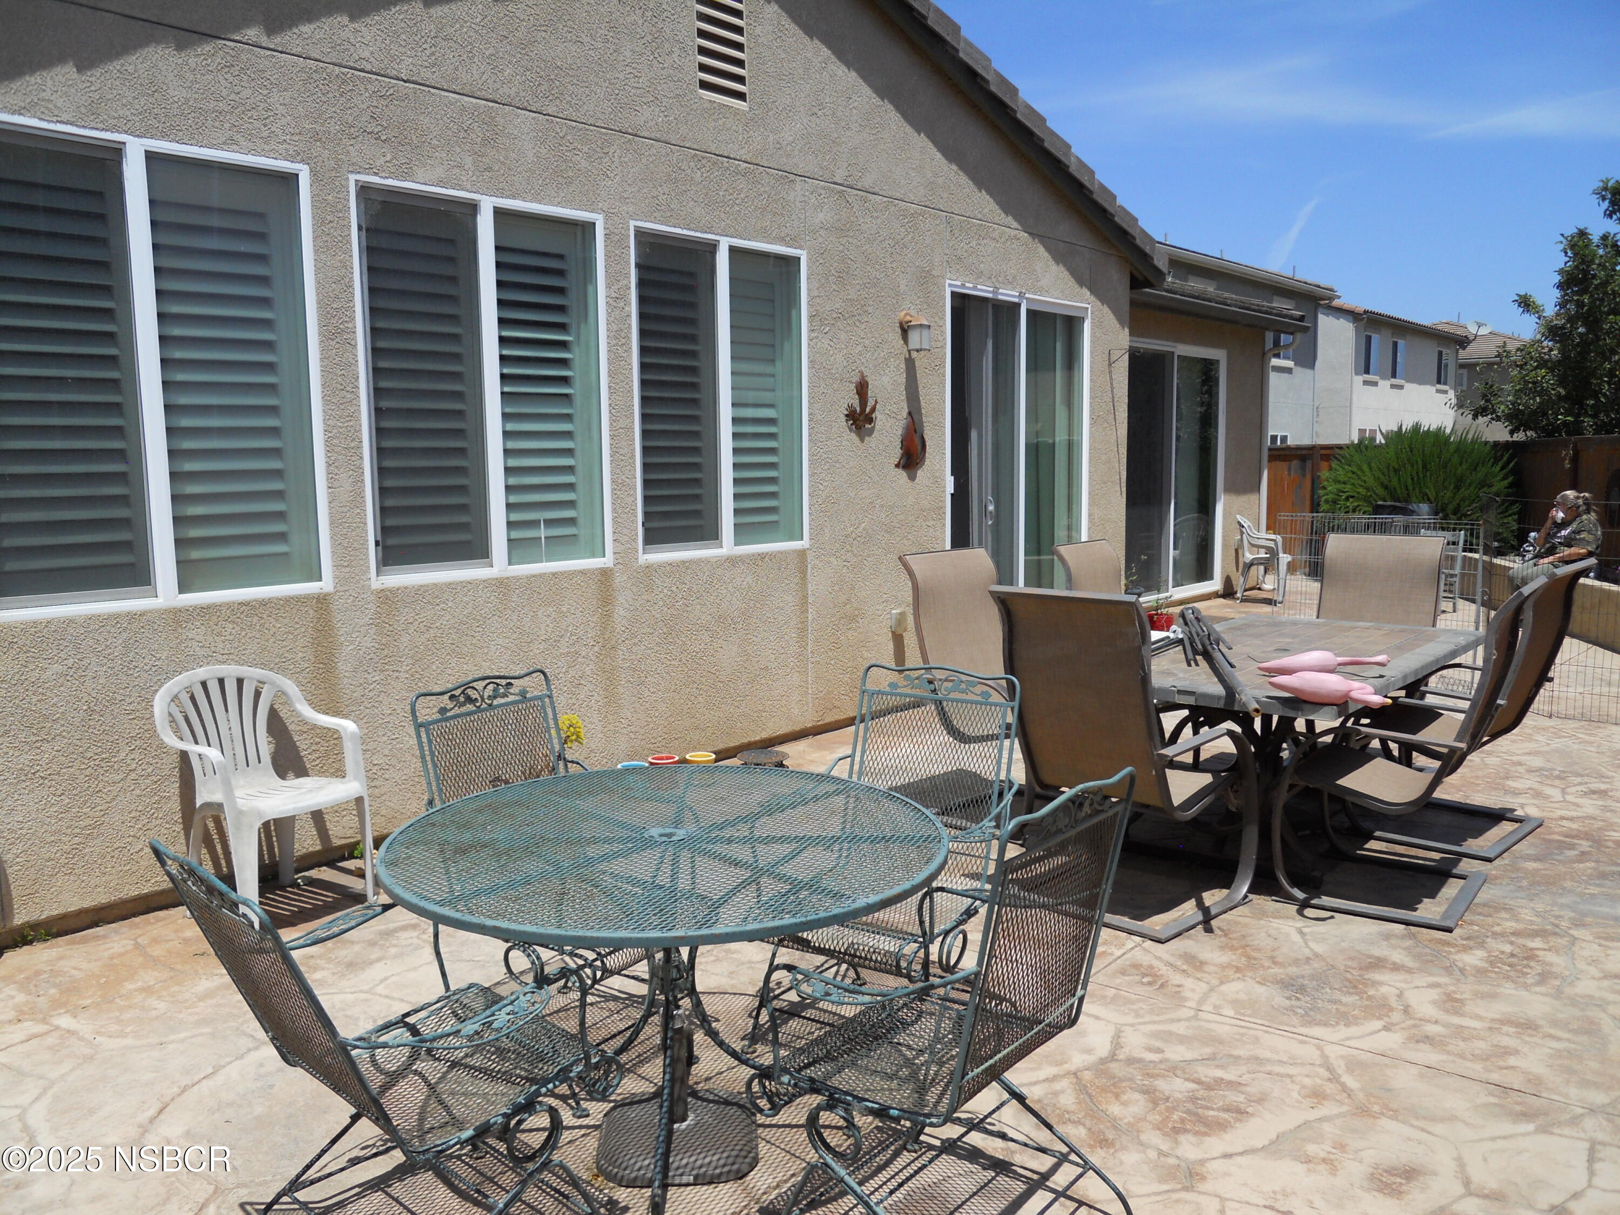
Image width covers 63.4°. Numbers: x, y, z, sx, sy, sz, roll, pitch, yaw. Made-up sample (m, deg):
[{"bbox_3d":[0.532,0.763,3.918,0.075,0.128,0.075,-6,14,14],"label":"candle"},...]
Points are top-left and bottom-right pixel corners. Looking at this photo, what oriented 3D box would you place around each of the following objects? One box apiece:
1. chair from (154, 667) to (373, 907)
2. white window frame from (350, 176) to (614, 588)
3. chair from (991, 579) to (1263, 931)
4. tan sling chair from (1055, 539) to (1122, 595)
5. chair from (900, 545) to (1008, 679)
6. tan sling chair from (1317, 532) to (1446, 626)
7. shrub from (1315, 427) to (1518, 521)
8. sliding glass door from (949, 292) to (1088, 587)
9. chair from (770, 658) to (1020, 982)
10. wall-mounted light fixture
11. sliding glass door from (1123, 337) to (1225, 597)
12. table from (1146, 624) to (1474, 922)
[{"bbox_3d":[-1.843,0.625,4.439,0.520,0.820,0.560,4,8,38],"label":"chair"},{"bbox_3d":[-1.293,-0.884,5.326,0.070,1.517,1.181,5,9,41],"label":"white window frame"},{"bbox_3d":[1.081,0.464,4.540,0.680,1.100,0.800,5,9,43],"label":"chair"},{"bbox_3d":[1.645,0.219,6.531,0.760,1.090,0.680,4,8,36],"label":"tan sling chair"},{"bbox_3d":[0.860,0.335,5.510,0.680,1.100,0.800,-7,9,-44],"label":"chair"},{"bbox_3d":[2.704,0.226,6.366,0.680,1.090,0.760,4,8,33],"label":"tan sling chair"},{"bbox_3d":[6.622,-1.291,14.300,1.900,1.400,2.150,5,9,41],"label":"shrub"},{"bbox_3d":[1.374,-0.809,8.589,0.110,2.440,1.736,5,9,40],"label":"sliding glass door"},{"bbox_3d":[0.205,0.680,3.425,0.600,0.920,0.670,4,8,34],"label":"chair"},{"bbox_3d":[0.593,-1.535,7.278,0.155,0.230,0.110,5,9,41],"label":"wall-mounted light fixture"},{"bbox_3d":[3.465,-1.288,12.584,0.110,2.440,2.268,5,9,40],"label":"sliding glass door"},{"bbox_3d":[1.928,0.538,5.383,1.050,0.730,2.060,4,8,38],"label":"table"}]

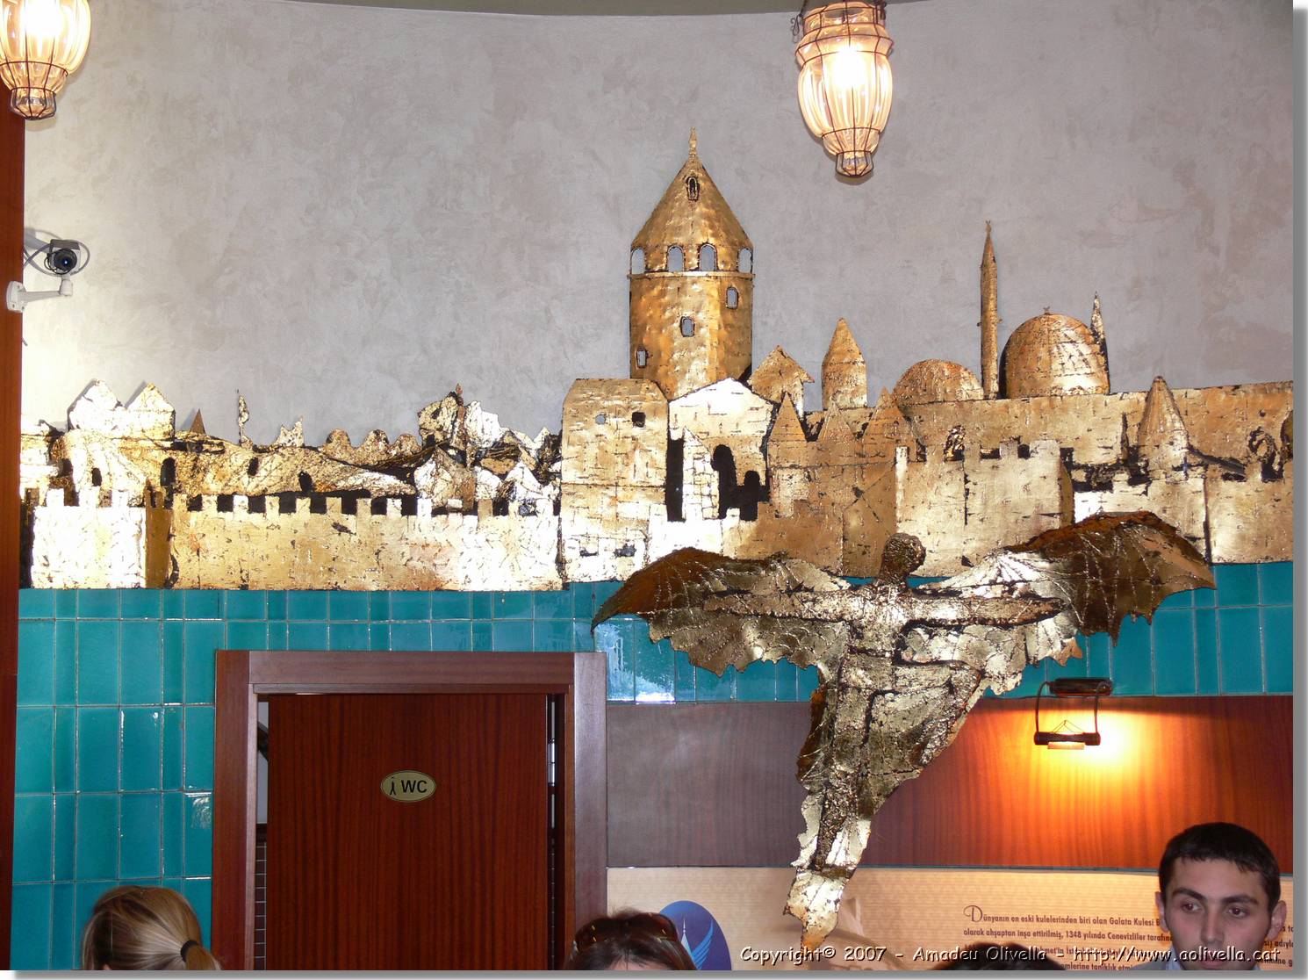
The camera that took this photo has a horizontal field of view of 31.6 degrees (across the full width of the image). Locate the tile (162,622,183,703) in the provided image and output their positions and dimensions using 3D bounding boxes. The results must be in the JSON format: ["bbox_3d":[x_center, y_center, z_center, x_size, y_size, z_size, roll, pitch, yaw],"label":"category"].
[{"bbox_3d":[-1.149,0.414,5.525,0.048,0.195,0.009,1,-6,-11],"label":"tile"}]

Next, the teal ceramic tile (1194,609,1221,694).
[{"bbox_3d":[1.274,0.372,5.314,0.050,0.192,0.009,-3,-6,21],"label":"teal ceramic tile"}]

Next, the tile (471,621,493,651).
[{"bbox_3d":[-0.415,0.355,5.612,0.050,0.072,0.009,0,-6,-1],"label":"tile"}]

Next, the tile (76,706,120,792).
[{"bbox_3d":[-1.324,0.619,5.506,0.096,0.200,0.010,1,-6,-13],"label":"tile"}]

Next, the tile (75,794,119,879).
[{"bbox_3d":[-1.318,0.821,5.474,0.099,0.200,0.010,1,-6,-13],"label":"tile"}]

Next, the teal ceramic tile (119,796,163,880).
[{"bbox_3d":[-1.215,0.819,5.469,0.095,0.198,0.009,1,-6,-12],"label":"teal ceramic tile"}]

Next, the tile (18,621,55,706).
[{"bbox_3d":[-1.460,0.410,5.452,0.087,0.200,0.009,1,-6,-15],"label":"tile"}]

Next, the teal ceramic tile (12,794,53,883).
[{"bbox_3d":[-1.457,0.815,5.411,0.092,0.200,0.009,1,-6,-15],"label":"teal ceramic tile"}]

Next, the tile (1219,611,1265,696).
[{"bbox_3d":[1.357,0.374,5.335,0.096,0.200,0.010,-3,-6,21],"label":"tile"}]

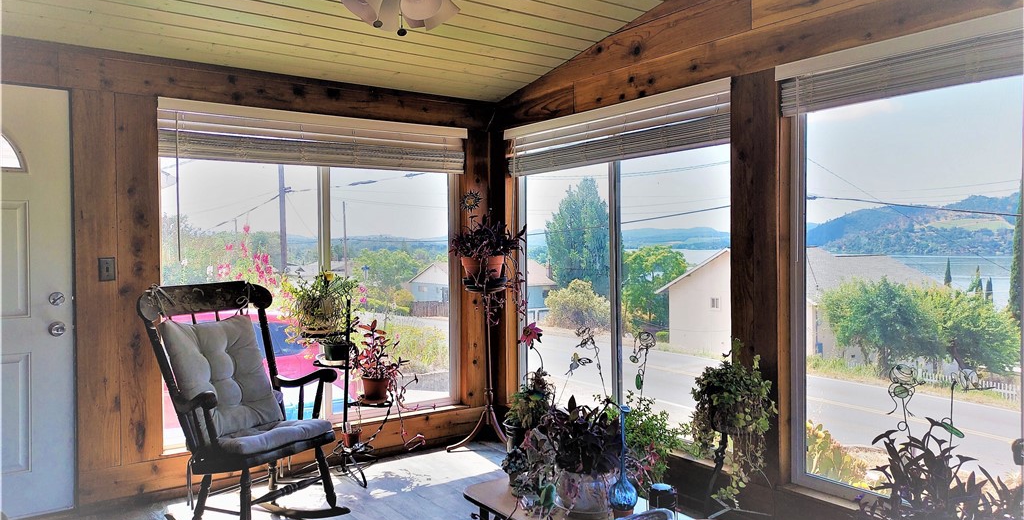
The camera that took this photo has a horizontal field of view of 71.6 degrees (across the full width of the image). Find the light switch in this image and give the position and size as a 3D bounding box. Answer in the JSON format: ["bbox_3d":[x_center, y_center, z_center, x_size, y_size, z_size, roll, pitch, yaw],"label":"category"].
[{"bbox_3d":[-1.999,0.049,3.509,0.072,0.117,0.018,-1,1,-35],"label":"light switch"}]

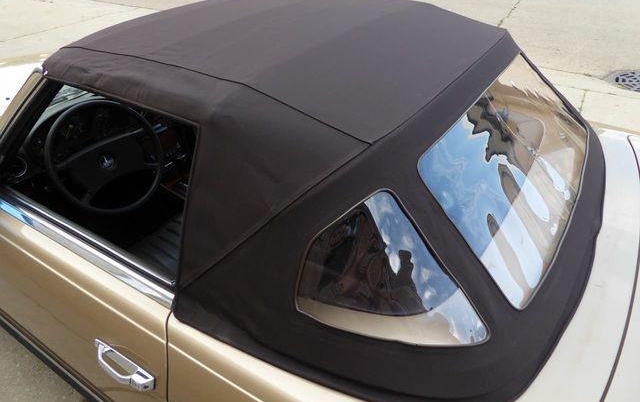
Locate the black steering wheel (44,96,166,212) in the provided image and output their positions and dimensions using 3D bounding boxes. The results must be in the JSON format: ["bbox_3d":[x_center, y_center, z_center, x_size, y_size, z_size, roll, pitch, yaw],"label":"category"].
[{"bbox_3d":[-0.768,-0.159,1.669,0.090,0.405,0.405,-5,25,40],"label":"black steering wheel"}]

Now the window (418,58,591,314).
[{"bbox_3d":[0.535,-0.141,1.185,0.370,0.060,0.930,49,46,0],"label":"window"}]

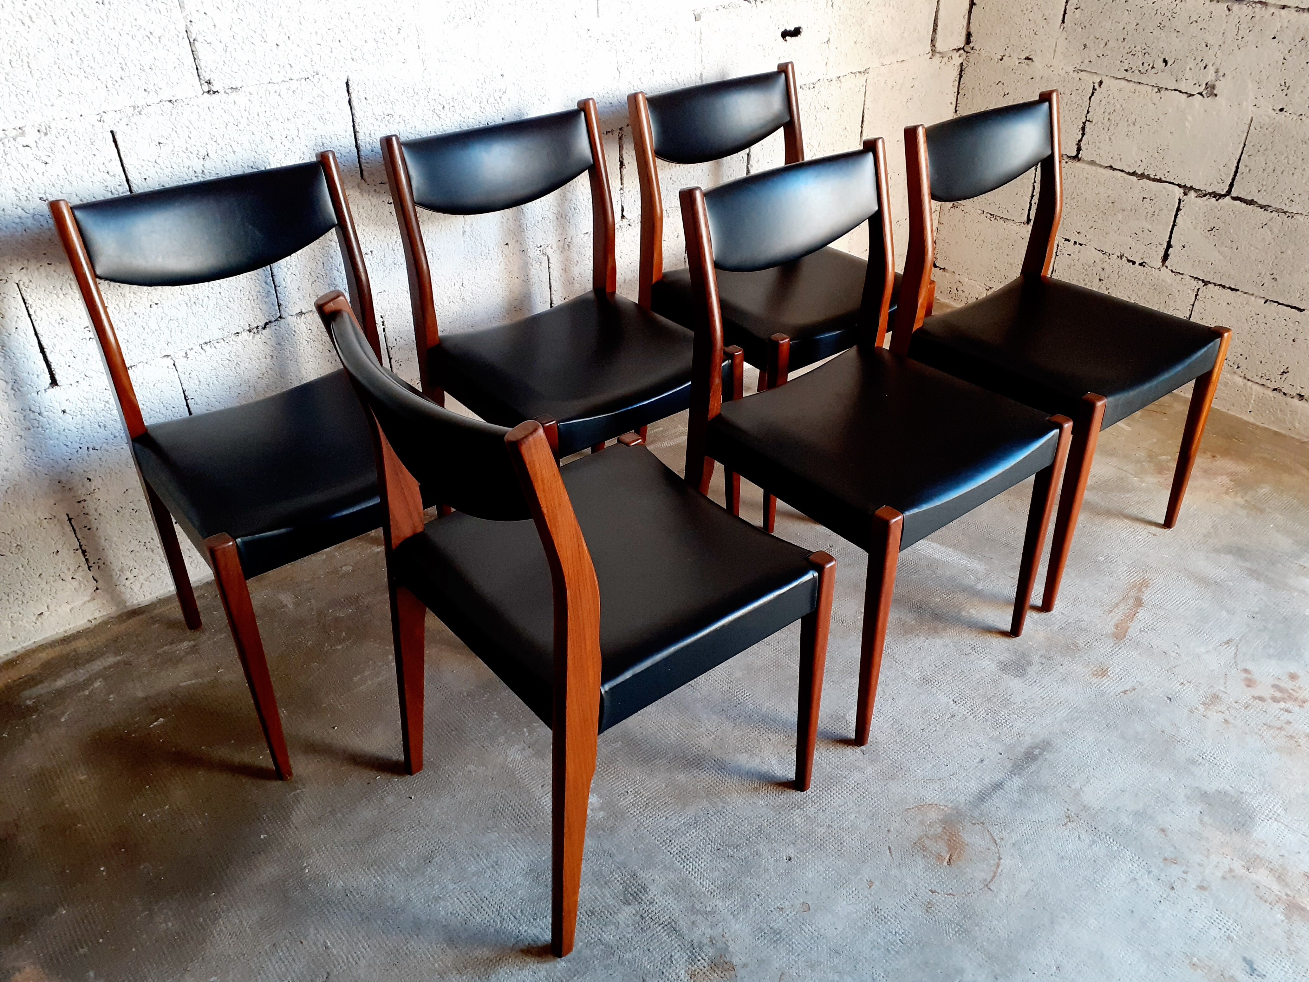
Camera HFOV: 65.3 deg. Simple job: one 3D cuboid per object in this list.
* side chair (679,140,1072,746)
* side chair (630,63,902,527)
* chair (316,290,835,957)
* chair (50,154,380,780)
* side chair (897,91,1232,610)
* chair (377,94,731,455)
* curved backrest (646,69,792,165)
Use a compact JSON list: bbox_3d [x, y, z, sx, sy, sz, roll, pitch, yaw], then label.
[{"bbox_3d":[0.357,-0.102,1.741,0.458,0.816,0.502,-24,40,-31],"label":"side chair"},{"bbox_3d":[0.262,-0.436,2.244,0.458,0.816,0.508,-24,40,-31],"label":"side chair"},{"bbox_3d":[-0.086,0.121,1.409,0.508,0.816,0.458,-24,41,-32],"label":"chair"},{"bbox_3d":[-0.578,-0.063,1.690,0.458,0.816,0.502,-24,40,-31],"label":"chair"},{"bbox_3d":[0.773,-0.293,2.024,0.458,0.816,0.502,-24,40,-31],"label":"side chair"},{"bbox_3d":[-0.162,-0.254,1.973,0.458,0.816,0.508,-24,40,-31],"label":"chair"},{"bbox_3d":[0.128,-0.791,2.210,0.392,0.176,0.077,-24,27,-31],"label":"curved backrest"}]

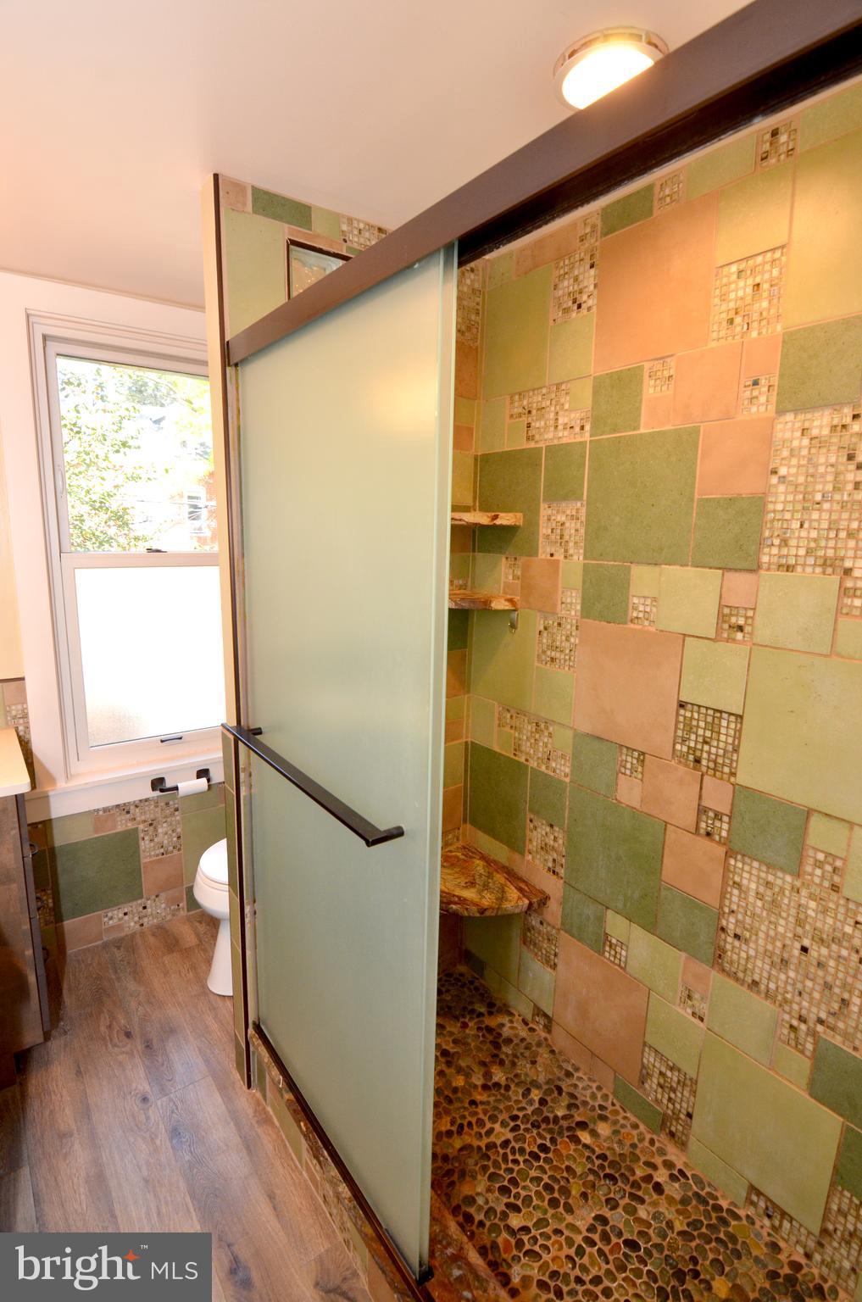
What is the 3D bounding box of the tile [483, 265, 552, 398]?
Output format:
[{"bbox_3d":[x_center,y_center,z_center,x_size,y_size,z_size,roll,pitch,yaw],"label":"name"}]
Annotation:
[{"bbox_3d":[0.244,-0.891,1.636,0.010,0.298,0.244,-8,14,-38],"label":"tile"}]

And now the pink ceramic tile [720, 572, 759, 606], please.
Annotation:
[{"bbox_3d":[0.662,-0.134,1.235,0.011,0.074,0.074,-6,12,-35],"label":"pink ceramic tile"}]

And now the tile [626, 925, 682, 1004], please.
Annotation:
[{"bbox_3d":[0.579,0.805,1.496,0.011,0.149,0.149,-6,12,-35],"label":"tile"}]

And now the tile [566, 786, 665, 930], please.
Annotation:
[{"bbox_3d":[0.498,0.561,1.595,0.010,0.307,0.305,-7,13,-36],"label":"tile"}]

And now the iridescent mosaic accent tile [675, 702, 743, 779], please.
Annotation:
[{"bbox_3d":[0.638,0.206,1.332,0.012,0.149,0.146,-7,12,-36],"label":"iridescent mosaic accent tile"}]

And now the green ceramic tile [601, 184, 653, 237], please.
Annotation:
[{"bbox_3d":[0.469,-1.034,1.371,0.012,0.080,0.149,-7,12,-36],"label":"green ceramic tile"}]

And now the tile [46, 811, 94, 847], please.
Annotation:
[{"bbox_3d":[-1.363,0.669,2.186,0.150,0.106,0.011,-6,12,-35],"label":"tile"}]

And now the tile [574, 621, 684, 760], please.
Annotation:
[{"bbox_3d":[0.499,0.089,1.484,0.010,0.298,0.298,-8,14,-38],"label":"tile"}]

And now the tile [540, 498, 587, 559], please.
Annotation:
[{"bbox_3d":[0.374,-0.331,1.618,0.012,0.152,0.149,-7,12,-36],"label":"tile"}]

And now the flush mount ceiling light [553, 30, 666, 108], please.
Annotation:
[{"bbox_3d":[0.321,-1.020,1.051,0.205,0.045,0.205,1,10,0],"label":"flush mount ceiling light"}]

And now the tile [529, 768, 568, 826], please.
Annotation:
[{"bbox_3d":[0.356,0.443,1.742,0.010,0.149,0.152,-6,13,-35],"label":"tile"}]

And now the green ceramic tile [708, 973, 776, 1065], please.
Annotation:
[{"bbox_3d":[0.711,0.835,1.313,0.011,0.149,0.149,-6,12,-35],"label":"green ceramic tile"}]

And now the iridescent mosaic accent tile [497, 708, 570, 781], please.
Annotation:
[{"bbox_3d":[0.317,0.281,1.794,0.012,0.152,0.310,-7,12,-36],"label":"iridescent mosaic accent tile"}]

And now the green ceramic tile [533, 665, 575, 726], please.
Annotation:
[{"bbox_3d":[0.365,0.131,1.697,0.010,0.150,0.150,-6,12,-35],"label":"green ceramic tile"}]

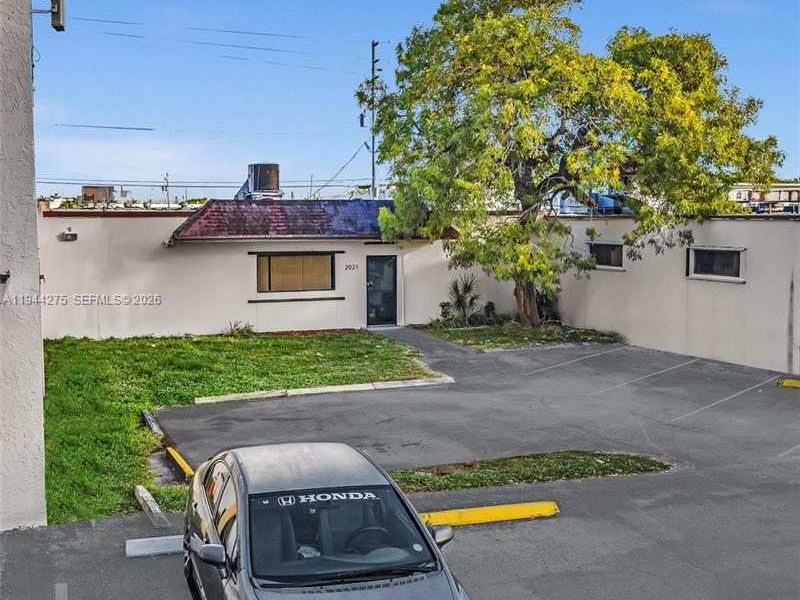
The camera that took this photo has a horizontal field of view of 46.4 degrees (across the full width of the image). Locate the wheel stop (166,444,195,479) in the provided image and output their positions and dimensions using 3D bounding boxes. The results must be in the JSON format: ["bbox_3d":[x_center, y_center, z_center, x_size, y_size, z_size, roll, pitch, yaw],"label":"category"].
[{"bbox_3d":[-2.957,2.224,12.544,0.160,0.130,1.600,-2,6,-24],"label":"wheel stop"}]

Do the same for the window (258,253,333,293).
[{"bbox_3d":[-3.039,-0.815,27.358,2.330,1.130,0.130,-2,6,-22],"label":"window"}]

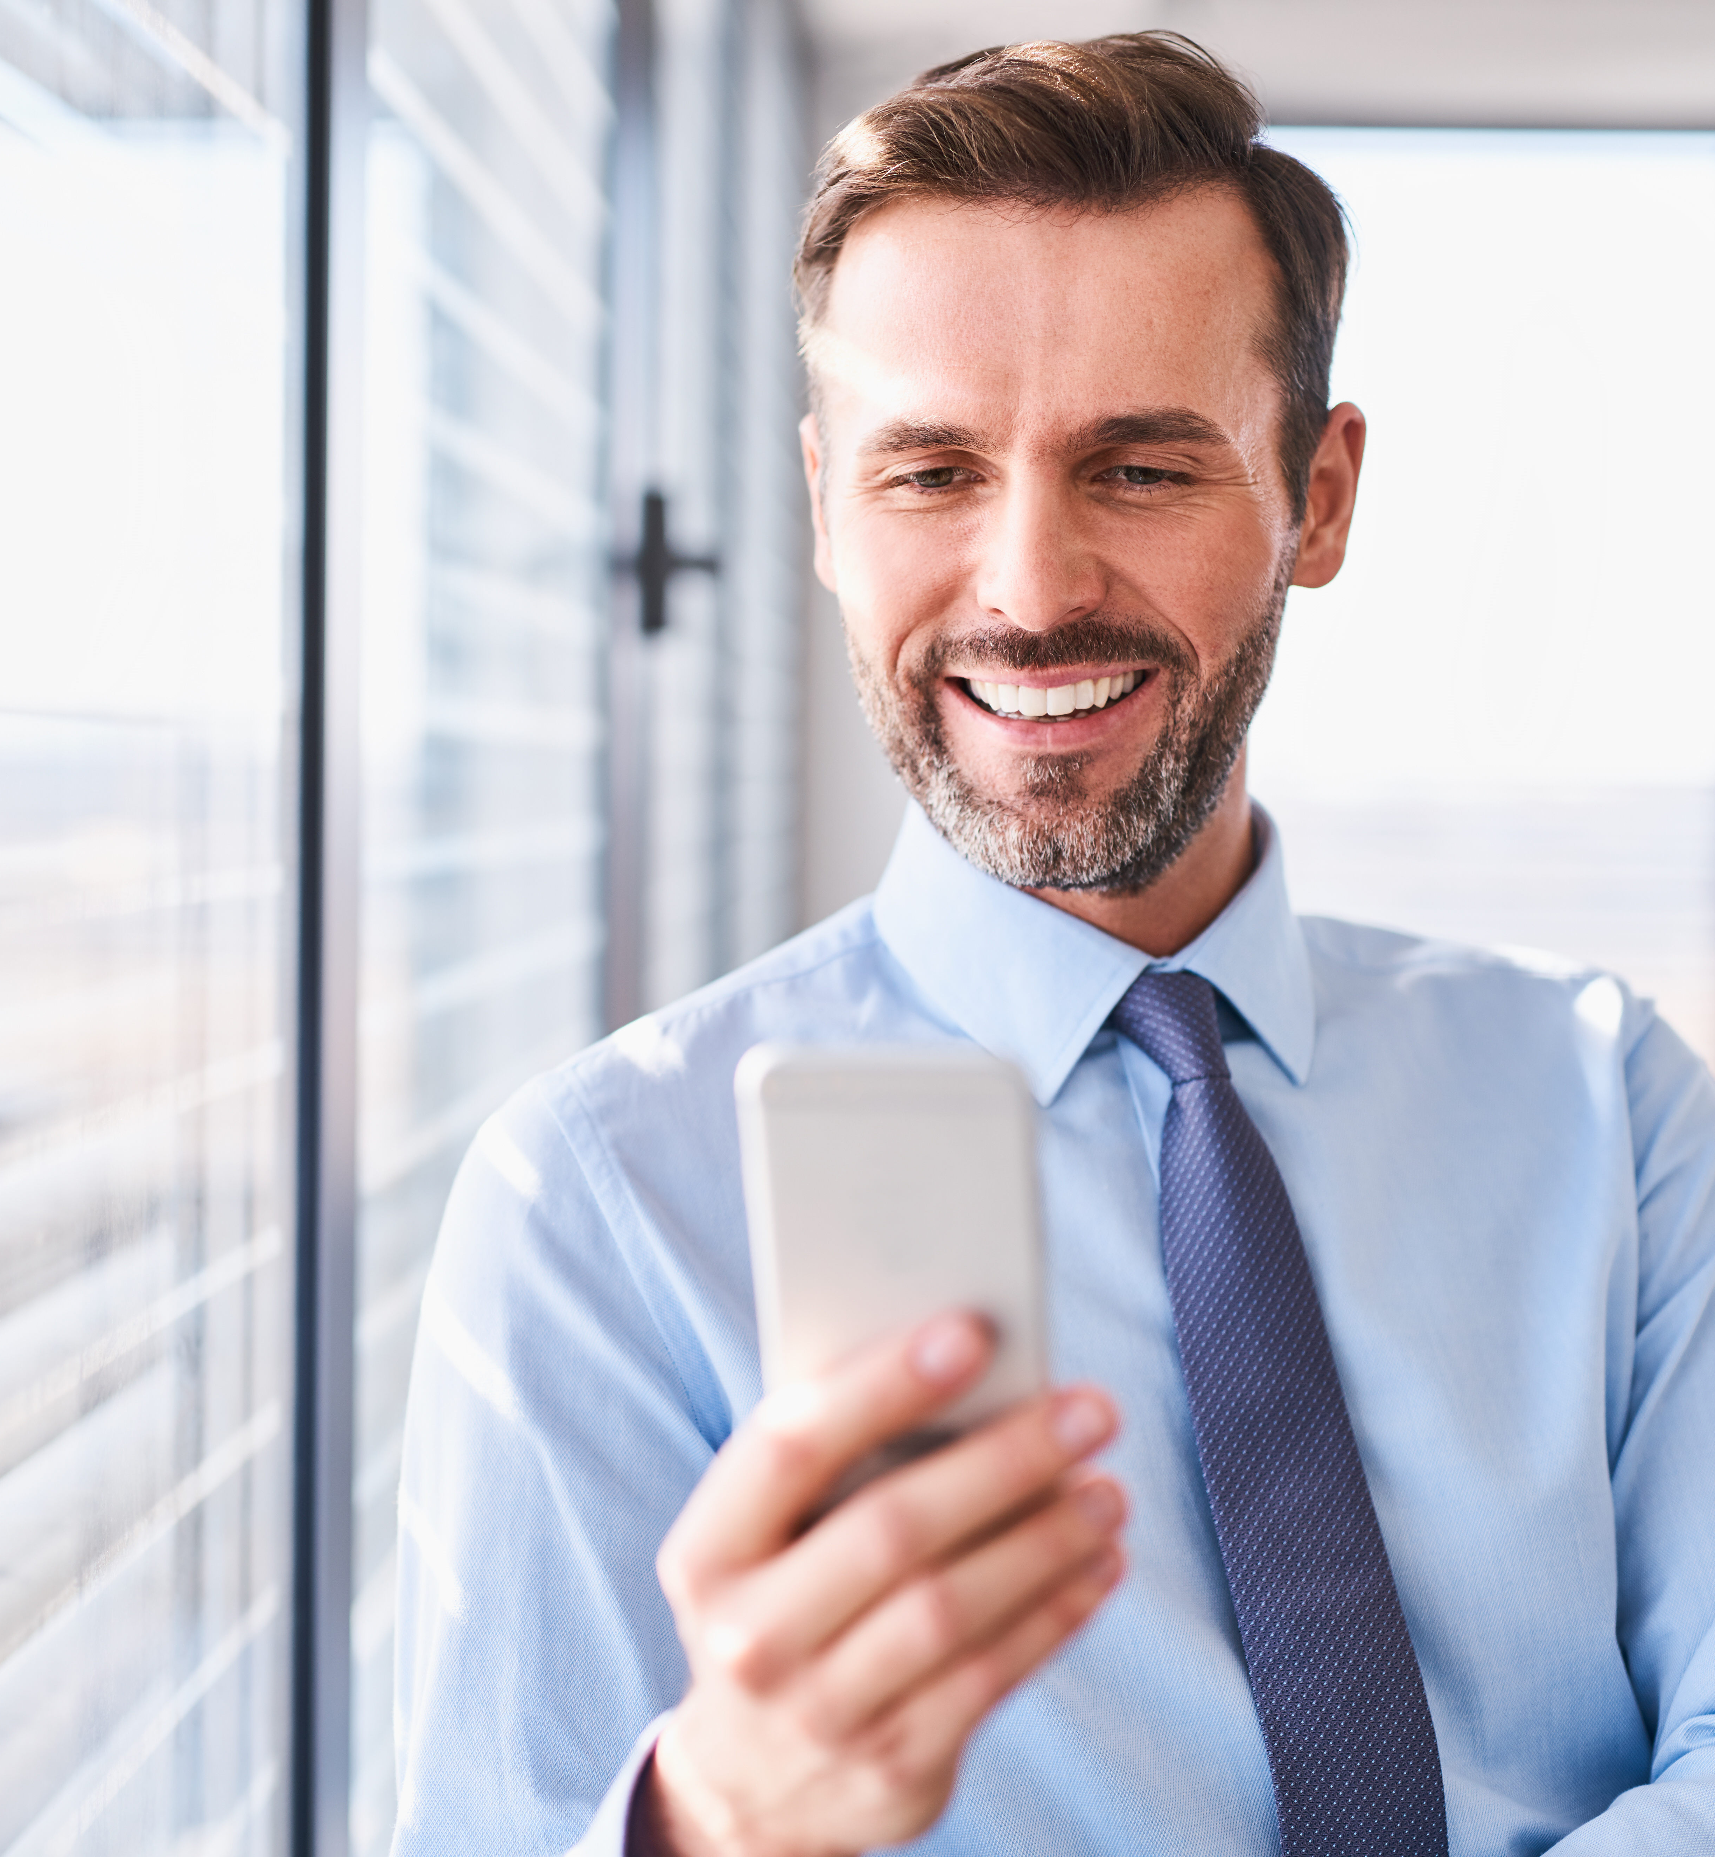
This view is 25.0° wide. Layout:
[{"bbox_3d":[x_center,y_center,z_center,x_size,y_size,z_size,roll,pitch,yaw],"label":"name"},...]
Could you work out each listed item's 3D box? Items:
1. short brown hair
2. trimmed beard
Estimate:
[{"bbox_3d":[0.073,-0.200,1.265,0.174,0.178,0.195,-2,8,11],"label":"short brown hair"},{"bbox_3d":[0.064,-0.064,1.197,0.138,0.108,0.100,-2,8,11],"label":"trimmed beard"}]

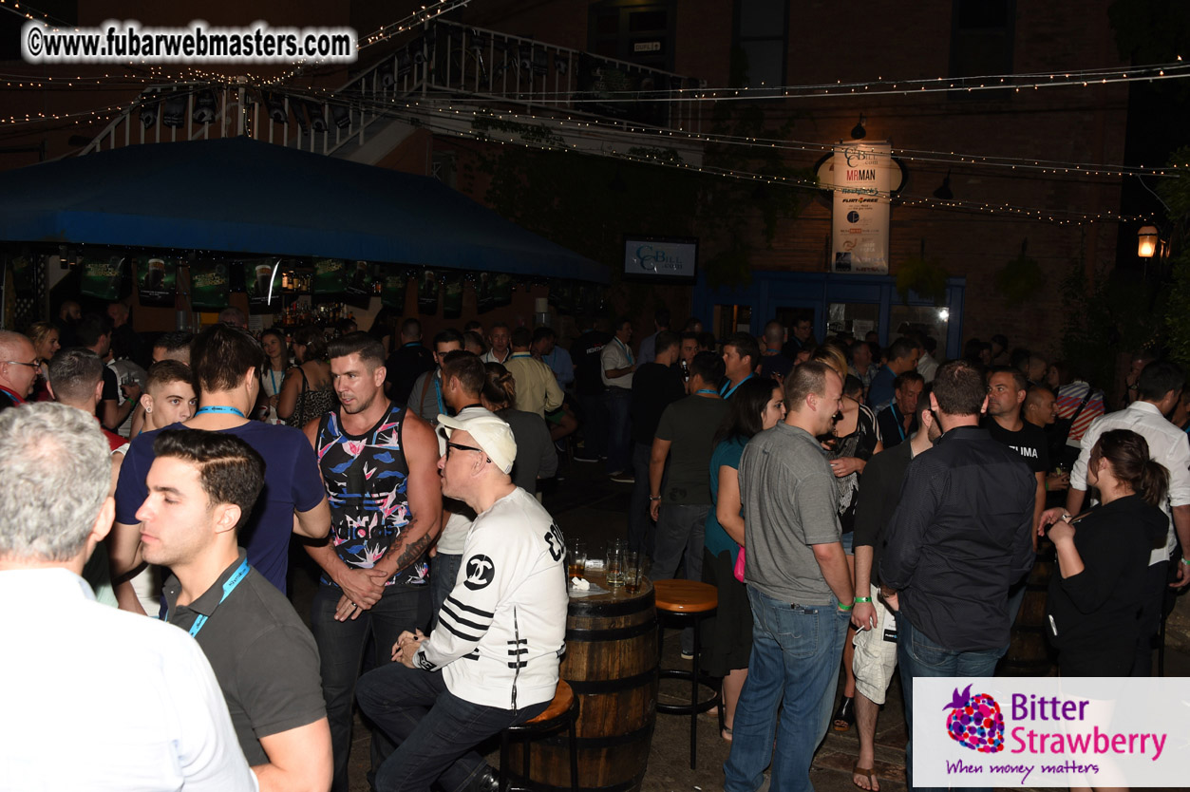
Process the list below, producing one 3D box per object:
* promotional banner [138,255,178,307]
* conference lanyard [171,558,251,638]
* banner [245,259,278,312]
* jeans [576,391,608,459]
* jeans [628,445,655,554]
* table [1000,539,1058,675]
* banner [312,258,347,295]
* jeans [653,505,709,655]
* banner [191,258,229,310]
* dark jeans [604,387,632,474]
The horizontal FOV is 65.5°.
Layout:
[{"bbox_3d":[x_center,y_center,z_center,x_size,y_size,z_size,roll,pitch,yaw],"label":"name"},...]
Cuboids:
[{"bbox_3d":[-3.502,-0.923,7.400,0.020,0.420,0.330,7,7,41],"label":"promotional banner"},{"bbox_3d":[-0.672,0.444,1.580,0.180,0.340,0.170,-1,7,-35],"label":"conference lanyard"},{"bbox_3d":[-2.775,-0.913,7.700,0.300,0.450,0.030,-1,6,-28],"label":"banner"},{"bbox_3d":[-0.023,0.322,11.400,0.380,0.900,0.280,-2,7,-40],"label":"jeans"},{"bbox_3d":[0.422,0.822,7.195,0.380,0.950,0.320,5,6,30],"label":"jeans"},{"bbox_3d":[2.482,1.141,5.337,0.640,0.890,0.640,2,5,0],"label":"table"},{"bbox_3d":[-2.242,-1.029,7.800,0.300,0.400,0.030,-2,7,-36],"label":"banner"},{"bbox_3d":[0.483,1.016,5.188,0.400,0.950,0.300,3,5,8],"label":"jeans"},{"bbox_3d":[-3.210,-0.921,7.700,0.310,0.440,0.030,0,6,-25],"label":"banner"},{"bbox_3d":[0.307,0.422,10.630,0.340,0.980,0.330,4,6,18],"label":"dark jeans"}]

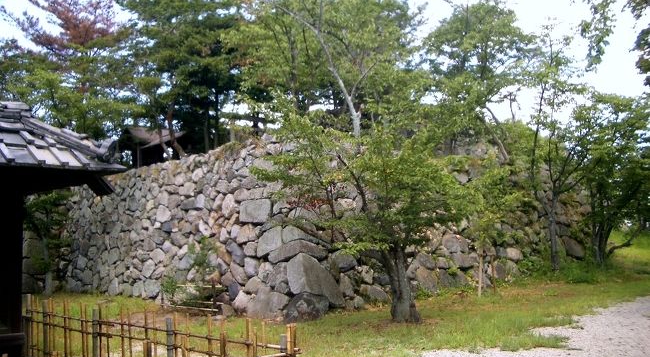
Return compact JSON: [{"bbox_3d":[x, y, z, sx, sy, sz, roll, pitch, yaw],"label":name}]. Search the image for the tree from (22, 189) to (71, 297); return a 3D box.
[{"bbox_3d":[-7.096,1.509,16.800,1.400,2.900,1.400,0,-4,0],"label":"tree"}]

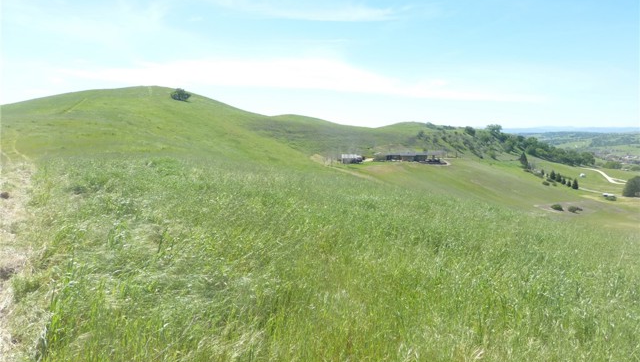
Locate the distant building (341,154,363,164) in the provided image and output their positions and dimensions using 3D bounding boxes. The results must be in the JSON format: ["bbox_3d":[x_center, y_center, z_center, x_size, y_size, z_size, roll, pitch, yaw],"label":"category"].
[{"bbox_3d":[14.412,-10.294,203.000,9.600,4.300,6.500,0,6,0],"label":"distant building"}]

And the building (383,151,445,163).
[{"bbox_3d":[44.674,-11.324,212.000,29.000,5.200,12.000,1,7,6],"label":"building"}]

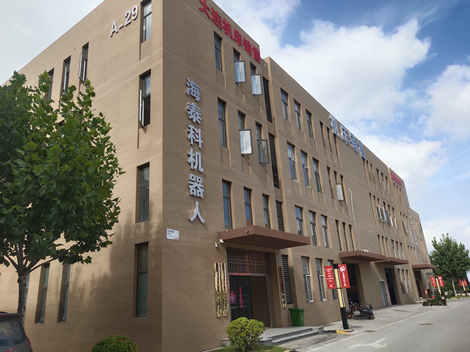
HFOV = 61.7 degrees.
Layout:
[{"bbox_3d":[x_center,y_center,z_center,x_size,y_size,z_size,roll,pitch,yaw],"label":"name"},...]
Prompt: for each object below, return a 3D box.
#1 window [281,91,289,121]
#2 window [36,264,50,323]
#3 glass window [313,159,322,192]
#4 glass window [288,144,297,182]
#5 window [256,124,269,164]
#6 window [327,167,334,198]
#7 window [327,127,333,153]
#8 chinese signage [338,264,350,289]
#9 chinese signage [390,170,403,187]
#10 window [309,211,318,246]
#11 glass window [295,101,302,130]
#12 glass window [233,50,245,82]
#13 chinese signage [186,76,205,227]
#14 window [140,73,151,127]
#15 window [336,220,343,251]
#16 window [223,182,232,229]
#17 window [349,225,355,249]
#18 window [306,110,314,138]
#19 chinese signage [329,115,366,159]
[{"bbox_3d":[3.910,-5.447,30.371,0.120,2.369,1.242,-16,-22,32],"label":"window"},{"bbox_3d":[-9.844,6.059,20.325,0.736,2.898,0.120,-16,-22,32],"label":"window"},{"bbox_3d":[6.490,0.020,30.961,0.180,2.800,1.200,-16,-22,32],"label":"glass window"},{"bbox_3d":[4.223,-1.048,28.874,0.120,2.783,1.207,-16,-22,32],"label":"glass window"},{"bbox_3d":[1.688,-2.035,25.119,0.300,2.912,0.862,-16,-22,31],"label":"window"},{"bbox_3d":[8.382,0.657,34.689,0.150,2.856,0.818,-16,-22,31],"label":"window"},{"bbox_3d":[8.981,-3.337,37.463,0.150,2.576,0.806,-16,-22,31],"label":"window"},{"bbox_3d":[5.849,5.367,21.033,0.440,1.232,0.040,-16,-22,31],"label":"chinese signage"},{"bbox_3d":[24.962,0.550,60.469,0.150,1.075,6.832,-16,-22,31],"label":"chinese signage"},{"bbox_3d":[5.837,3.923,29.182,0.150,2.542,1.266,-16,-22,31],"label":"window"},{"bbox_3d":[4.956,-4.625,30.606,0.180,2.450,1.200,-16,-22,32],"label":"glass window"},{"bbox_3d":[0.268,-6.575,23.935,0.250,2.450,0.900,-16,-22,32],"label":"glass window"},{"bbox_3d":[-1.828,-1.350,18.394,0.140,7.100,1.050,-16,-22,32],"label":"chinese signage"},{"bbox_3d":[-4.064,-3.497,18.034,0.780,2.800,0.200,-16,-22,32],"label":"window"},{"bbox_3d":[8.731,5.040,33.233,0.150,2.554,0.762,-16,-22,31],"label":"window"},{"bbox_3d":[-0.370,1.499,20.645,0.120,2.518,0.874,-16,-22,32],"label":"window"},{"bbox_3d":[10.640,5.779,35.904,0.150,2.554,0.818,-16,-22,31],"label":"window"},{"bbox_3d":[6.492,-4.425,33.893,0.120,2.346,1.196,-16,-22,32],"label":"window"},{"bbox_3d":[12.151,-3.941,41.900,0.200,1.978,9.947,-16,-22,32],"label":"chinese signage"}]

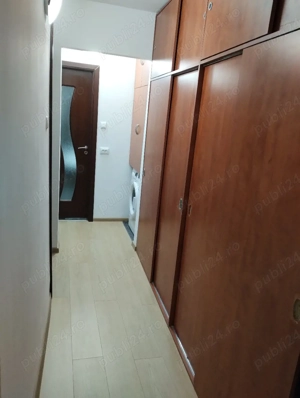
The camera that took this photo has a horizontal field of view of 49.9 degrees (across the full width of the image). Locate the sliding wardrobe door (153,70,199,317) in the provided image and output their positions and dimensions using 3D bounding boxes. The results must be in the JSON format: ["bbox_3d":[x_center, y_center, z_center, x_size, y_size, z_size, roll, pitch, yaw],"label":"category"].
[{"bbox_3d":[0.203,-0.024,2.590,0.040,1.845,0.578,1,15,-14],"label":"sliding wardrobe door"}]

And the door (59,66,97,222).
[{"bbox_3d":[-1.135,-0.713,4.354,0.800,2.111,0.080,1,15,-14],"label":"door"}]

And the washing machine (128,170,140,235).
[{"bbox_3d":[0.053,0.059,4.314,0.520,0.850,0.600,1,15,-14],"label":"washing machine"}]

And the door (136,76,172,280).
[{"bbox_3d":[0.028,-0.192,3.165,0.040,1.854,0.699,1,15,-14],"label":"door"}]

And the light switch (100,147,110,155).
[{"bbox_3d":[-0.621,-0.665,4.454,0.120,0.094,0.020,1,15,-14],"label":"light switch"}]

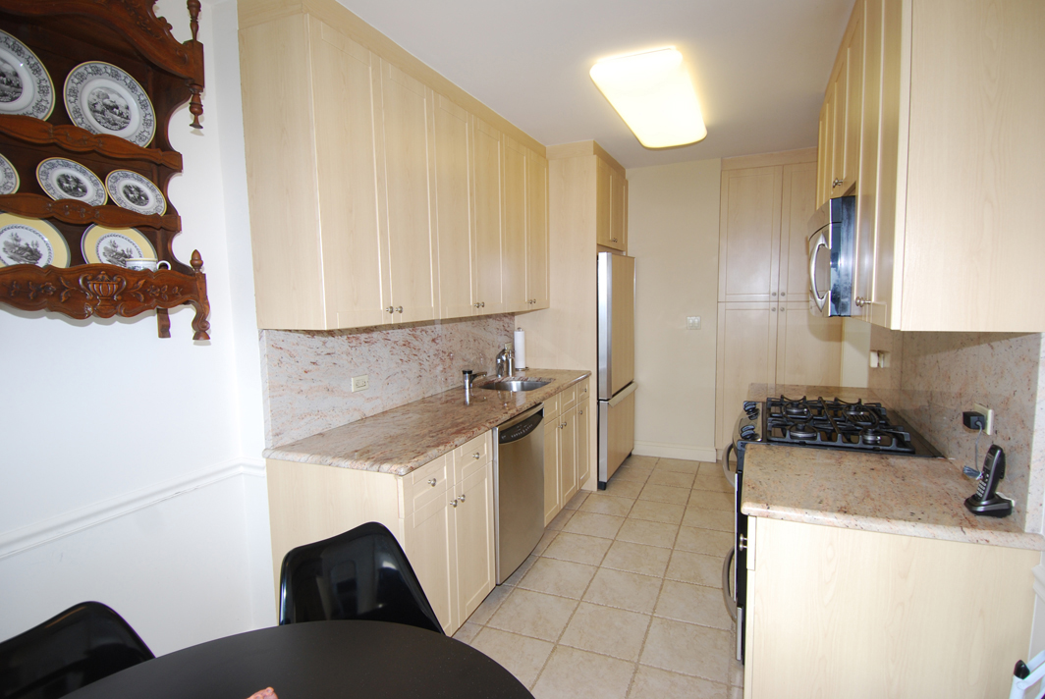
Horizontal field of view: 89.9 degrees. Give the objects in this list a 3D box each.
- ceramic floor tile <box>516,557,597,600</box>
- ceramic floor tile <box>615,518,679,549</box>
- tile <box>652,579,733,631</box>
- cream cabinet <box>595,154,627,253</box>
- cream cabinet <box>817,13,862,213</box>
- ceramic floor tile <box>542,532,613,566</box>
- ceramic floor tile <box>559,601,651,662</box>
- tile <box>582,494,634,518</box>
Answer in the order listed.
[{"bbox_3d":[0.196,1.192,2.738,0.334,0.015,0.334,1,6,24],"label":"ceramic floor tile"},{"bbox_3d":[0.780,1.135,3.227,0.332,0.010,0.336,1,5,23],"label":"ceramic floor tile"},{"bbox_3d":[0.821,1.214,2.479,0.334,0.010,0.330,1,6,24],"label":"tile"},{"bbox_3d":[0.427,-1.127,4.286,0.640,0.626,0.952,1,6,24],"label":"cream cabinet"},{"bbox_3d":[1.487,-0.905,2.213,0.294,0.565,1.139,1,6,24],"label":"cream cabinet"},{"bbox_3d":[0.328,1.167,3.063,0.334,0.010,0.330,1,6,24],"label":"ceramic floor tile"},{"bbox_3d":[0.371,1.242,2.308,0.334,0.010,0.330,1,6,24],"label":"ceramic floor tile"},{"bbox_3d":[0.600,1.099,3.680,0.334,0.010,0.330,1,6,24],"label":"tile"}]

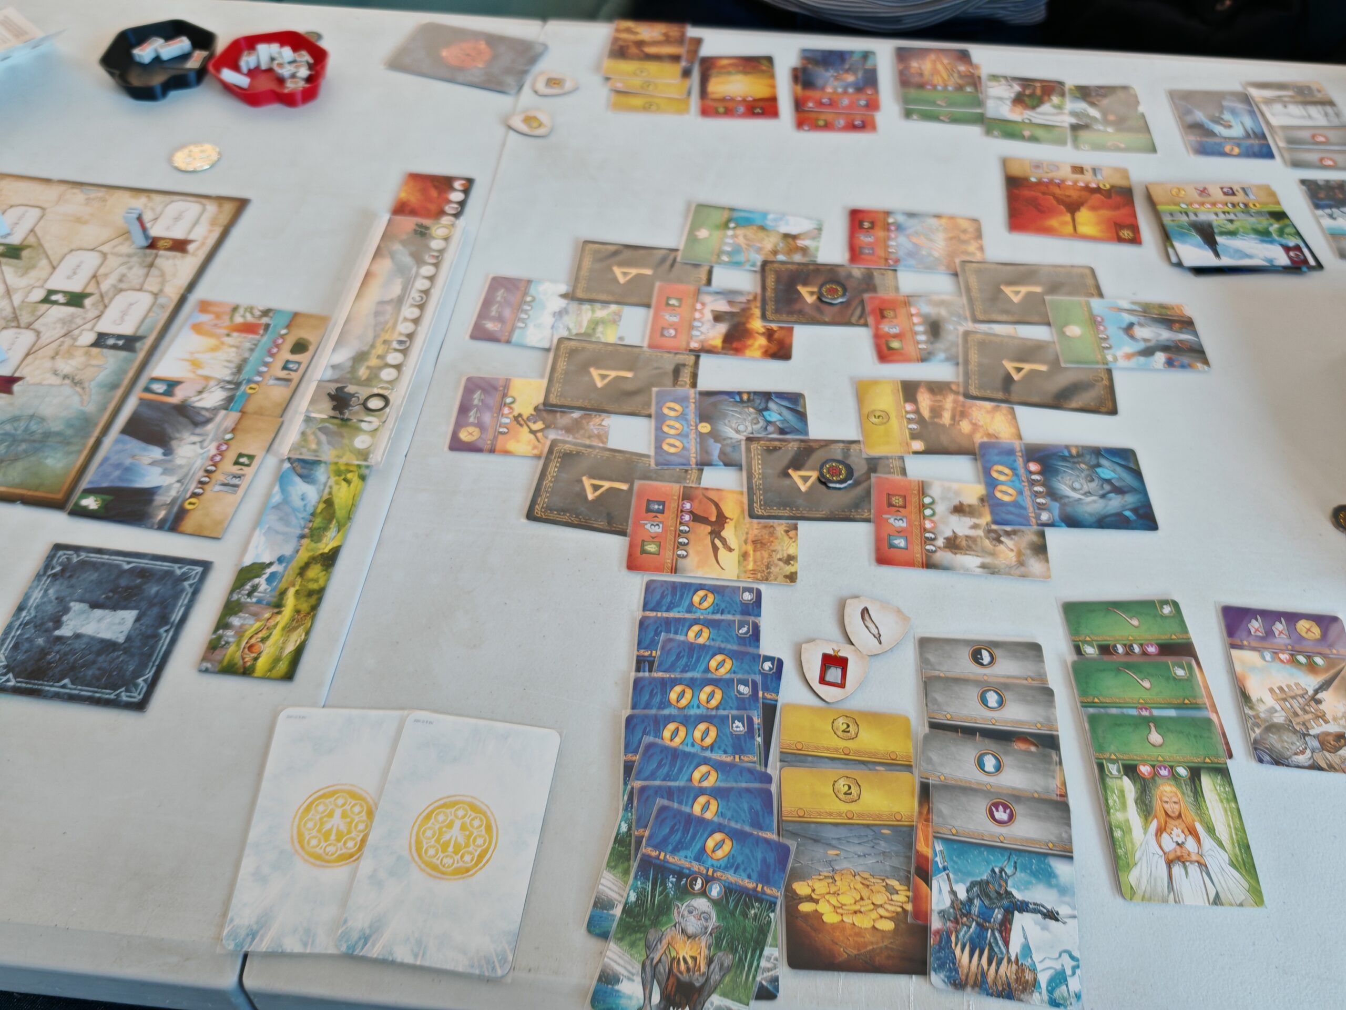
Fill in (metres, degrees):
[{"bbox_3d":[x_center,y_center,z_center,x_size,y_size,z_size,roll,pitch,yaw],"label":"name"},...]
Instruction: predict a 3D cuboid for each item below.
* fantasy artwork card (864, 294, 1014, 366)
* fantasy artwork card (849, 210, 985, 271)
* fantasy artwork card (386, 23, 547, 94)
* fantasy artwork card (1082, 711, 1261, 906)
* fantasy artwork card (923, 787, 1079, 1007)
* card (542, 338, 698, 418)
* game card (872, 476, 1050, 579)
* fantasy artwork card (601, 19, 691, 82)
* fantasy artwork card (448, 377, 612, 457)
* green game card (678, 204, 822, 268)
[{"bbox_3d":[0.129,-0.083,0.499,0.069,0.001,0.046,0,53,-1],"label":"fantasy artwork card"},{"bbox_3d":[0.129,-0.139,0.558,0.071,0.002,0.047,6,53,5],"label":"fantasy artwork card"},{"bbox_3d":[-0.125,-0.273,0.638,0.085,0.001,0.055,14,54,10],"label":"fantasy artwork card"},{"bbox_3d":[0.170,0.102,0.358,0.046,0.001,0.069,3,53,2],"label":"fantasy artwork card"},{"bbox_3d":[0.110,0.128,0.350,0.047,0.002,0.071,7,53,6],"label":"fantasy artwork card"},{"bbox_3d":[-0.022,-0.057,0.477,0.069,0.001,0.046,6,53,4],"label":"card"},{"bbox_3d":[0.117,0.009,0.429,0.069,0.001,0.046,5,53,3],"label":"game card"},{"bbox_3d":[-0.016,-0.290,0.671,0.047,0.002,0.071,4,53,3],"label":"fantasy artwork card"},{"bbox_3d":[-0.064,-0.041,0.482,0.071,0.002,0.047,3,53,2],"label":"fantasy artwork card"},{"bbox_3d":[0.049,-0.163,0.642,0.080,0.001,0.054,8,53,6],"label":"green game card"}]

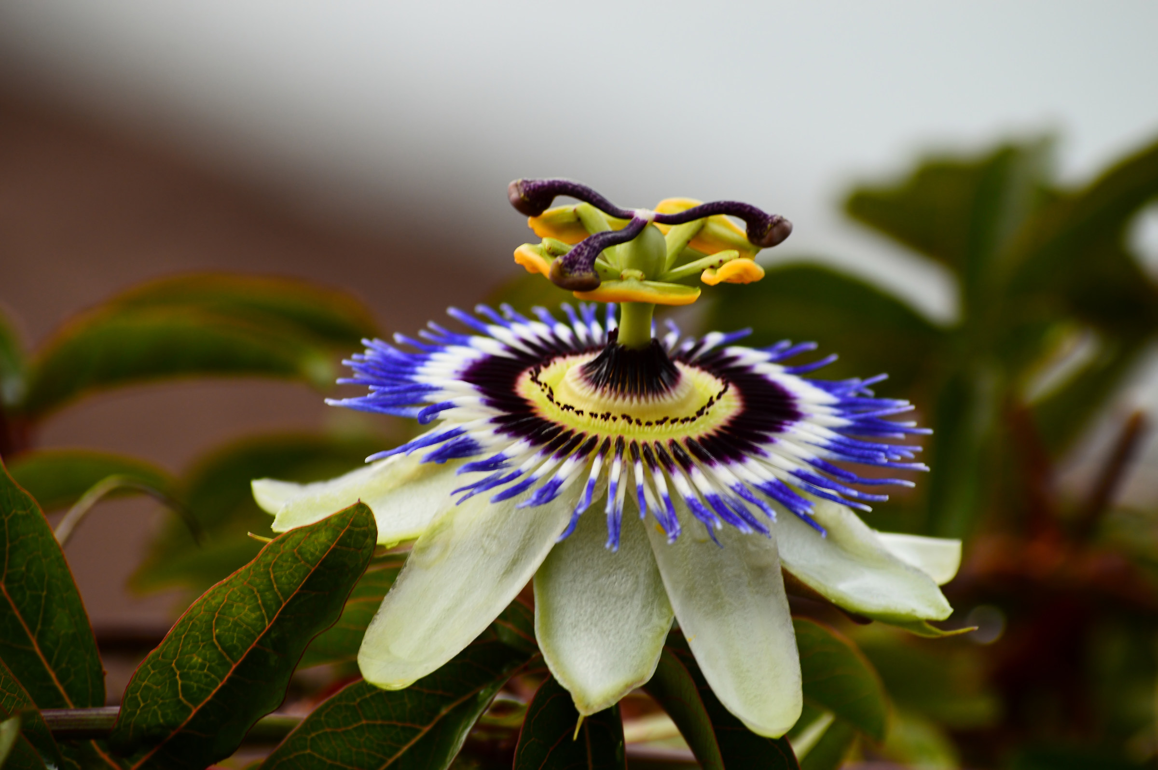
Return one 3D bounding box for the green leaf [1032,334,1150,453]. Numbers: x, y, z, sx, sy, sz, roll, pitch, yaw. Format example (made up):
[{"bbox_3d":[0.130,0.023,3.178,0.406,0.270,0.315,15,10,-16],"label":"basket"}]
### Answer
[{"bbox_3d":[0.068,0.001,1.220,0.018,0.007,0.009,-40,39,-4],"label":"green leaf"}]

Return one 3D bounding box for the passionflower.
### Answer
[{"bbox_3d":[0.004,0.002,1.100,0.083,0.048,0.082,3,23,-1],"label":"passionflower"}]

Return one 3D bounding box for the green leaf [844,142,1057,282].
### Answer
[{"bbox_3d":[0.051,-0.024,1.260,0.028,0.010,0.017,-9,38,-2],"label":"green leaf"}]

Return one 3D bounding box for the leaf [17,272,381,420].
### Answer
[{"bbox_3d":[-0.049,-0.005,1.190,0.046,0.011,0.018,-7,30,0],"label":"leaf"}]

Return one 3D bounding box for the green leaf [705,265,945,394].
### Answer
[{"bbox_3d":[0.032,-0.007,1.180,0.029,0.009,0.017,-3,34,0],"label":"green leaf"}]

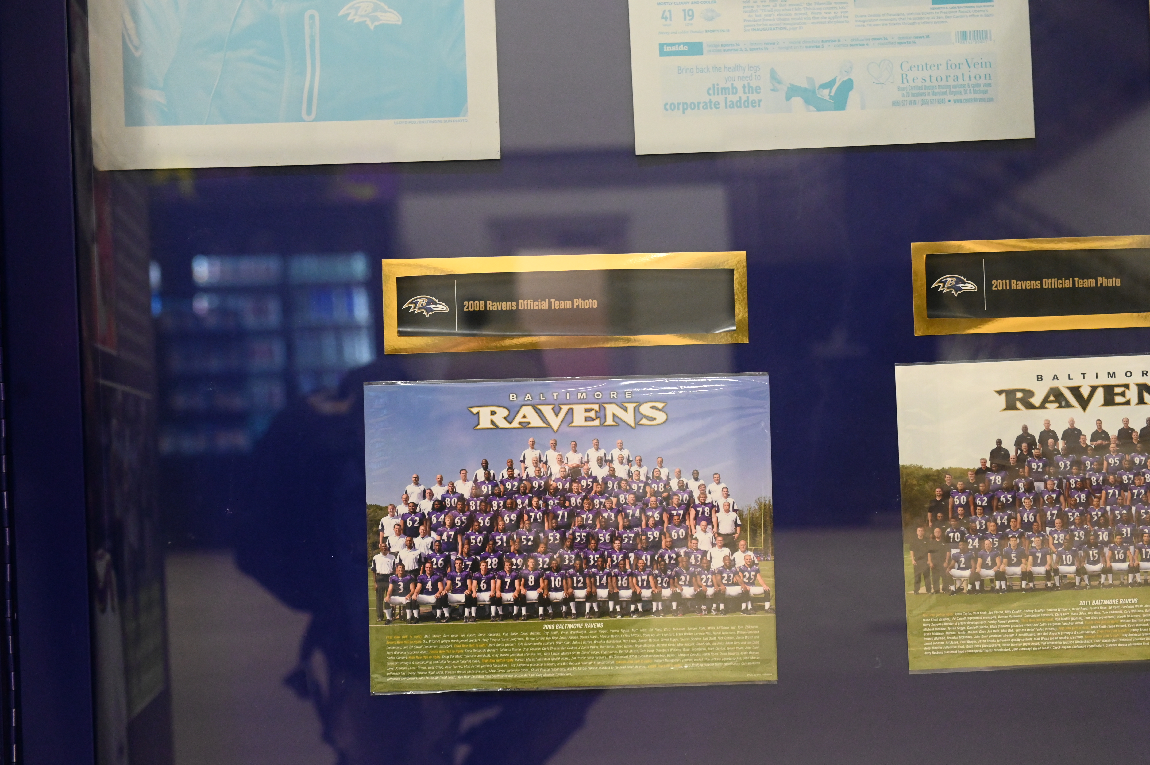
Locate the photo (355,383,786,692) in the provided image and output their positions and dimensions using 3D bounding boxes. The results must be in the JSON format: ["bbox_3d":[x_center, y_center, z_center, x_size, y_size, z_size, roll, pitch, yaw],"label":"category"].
[{"bbox_3d":[-0.003,0.107,1.580,0.287,0.221,0.006,-1,-1,-2],"label":"photo"}]

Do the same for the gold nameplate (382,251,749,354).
[{"bbox_3d":[-0.006,-0.057,1.583,0.258,0.066,0.008,-2,-1,-2],"label":"gold nameplate"}]

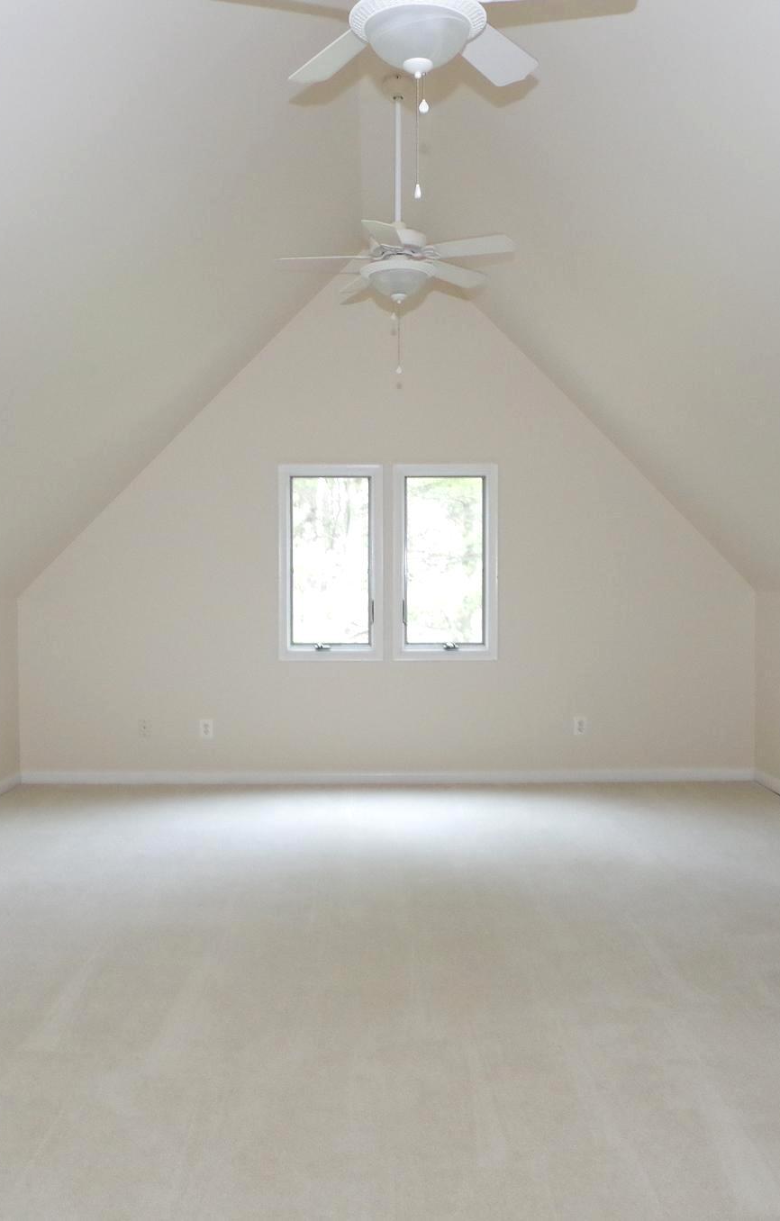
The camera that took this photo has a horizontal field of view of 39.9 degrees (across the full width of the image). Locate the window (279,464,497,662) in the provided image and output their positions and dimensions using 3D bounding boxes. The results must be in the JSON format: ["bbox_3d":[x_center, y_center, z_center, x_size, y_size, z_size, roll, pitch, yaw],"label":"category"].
[{"bbox_3d":[-0.009,-0.308,7.009,1.420,1.280,0.080,0,1,-1],"label":"window"}]

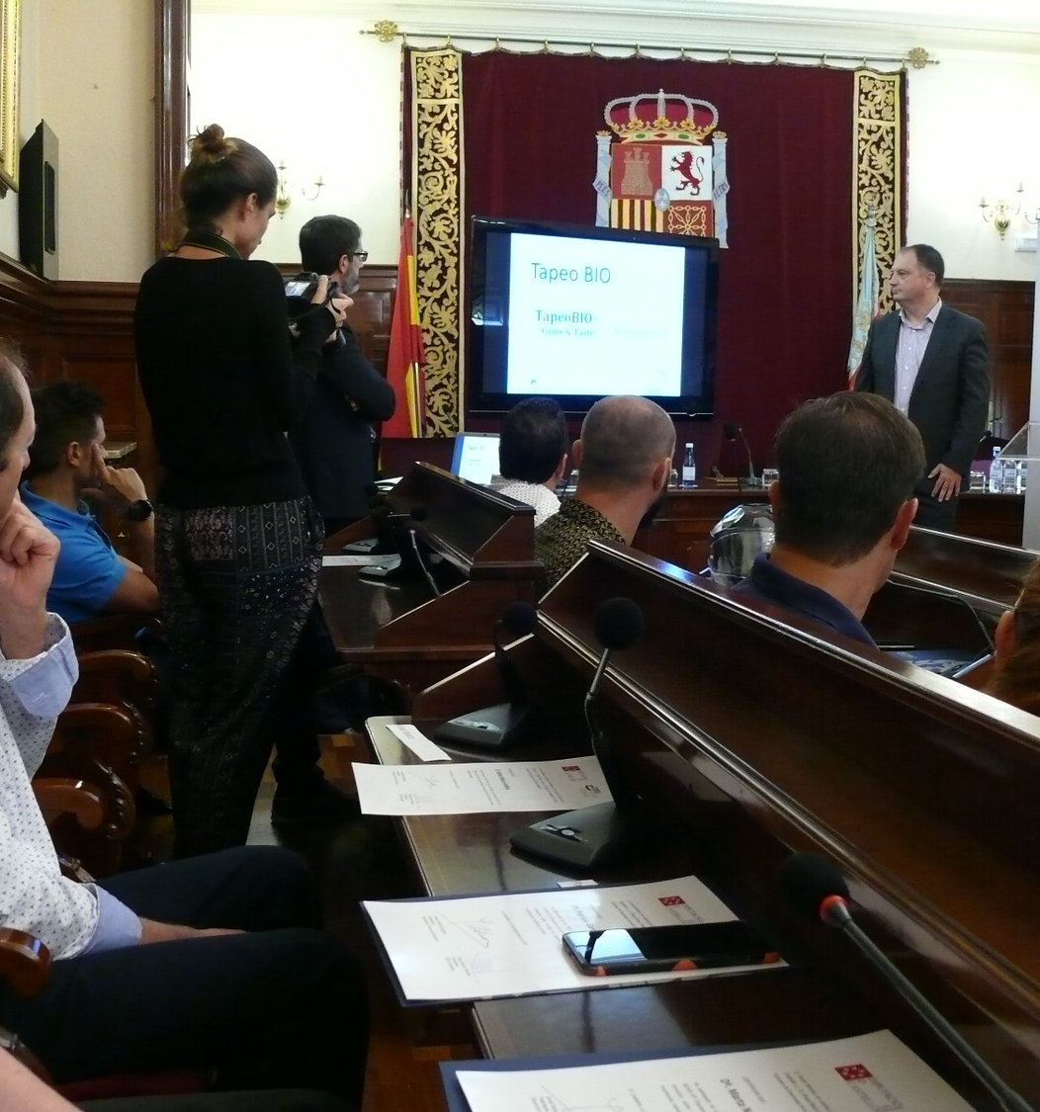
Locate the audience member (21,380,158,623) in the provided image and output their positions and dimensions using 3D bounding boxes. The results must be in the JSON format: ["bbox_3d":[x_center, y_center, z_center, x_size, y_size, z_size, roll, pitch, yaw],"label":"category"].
[{"bbox_3d":[-0.818,0.234,3.371,0.740,1.233,0.500,-2,6,-22],"label":"audience member"}]

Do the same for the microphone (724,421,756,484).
[{"bbox_3d":[1.087,-0.505,7.382,0.180,0.300,0.150,6,8,40],"label":"microphone"}]

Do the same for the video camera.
[{"bbox_3d":[-0.415,-0.519,3.006,0.130,0.095,0.130,5,7,38],"label":"video camera"}]

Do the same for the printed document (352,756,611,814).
[{"bbox_3d":[-0.040,0.253,1.708,0.297,0.008,0.210,-1,6,-12],"label":"printed document"}]

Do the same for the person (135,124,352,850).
[{"bbox_3d":[-0.496,0.060,2.858,0.430,1.690,0.500,4,7,32],"label":"person"}]

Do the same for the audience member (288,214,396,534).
[{"bbox_3d":[-0.559,-0.116,4.380,0.400,1.732,0.500,-5,8,-42],"label":"audience member"}]

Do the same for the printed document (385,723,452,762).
[{"bbox_3d":[-0.128,0.233,1.894,0.035,0.004,0.205,-1,6,-17],"label":"printed document"}]

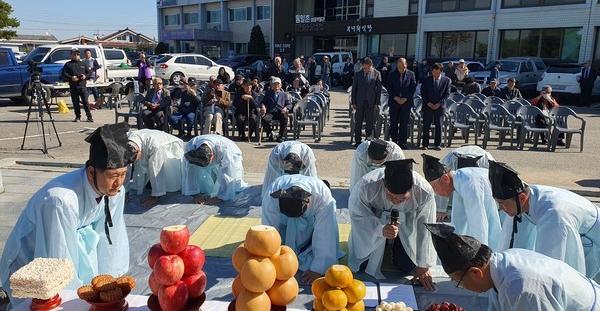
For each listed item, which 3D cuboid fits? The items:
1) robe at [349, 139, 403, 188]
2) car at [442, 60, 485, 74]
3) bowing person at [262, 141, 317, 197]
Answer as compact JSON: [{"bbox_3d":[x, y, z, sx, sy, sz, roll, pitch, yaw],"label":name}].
[{"bbox_3d":[0.847,0.142,5.191,0.620,0.650,0.850,2,12,3],"label":"robe"},{"bbox_3d":[7.734,-3.728,22.001,1.820,1.560,4.600,13,17,43],"label":"car"},{"bbox_3d":[-0.122,0.112,5.240,0.600,0.640,1.000,1,12,0],"label":"bowing person"}]

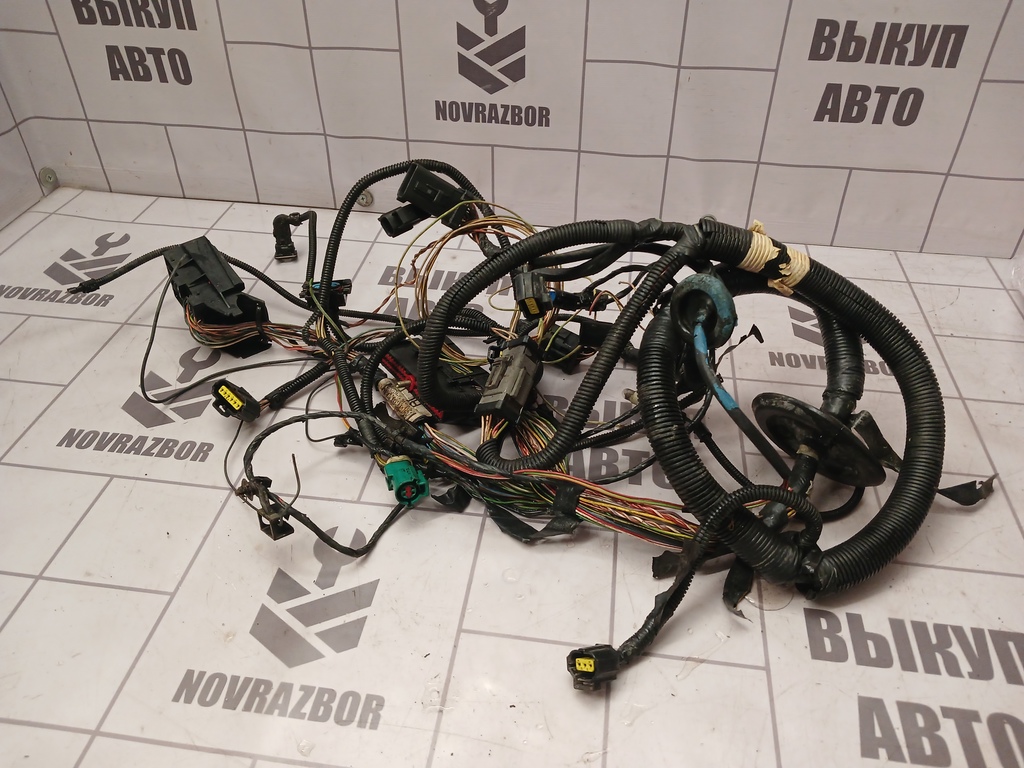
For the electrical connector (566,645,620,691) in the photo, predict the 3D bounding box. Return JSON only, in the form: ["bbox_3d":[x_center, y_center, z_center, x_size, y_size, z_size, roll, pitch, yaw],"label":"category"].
[{"bbox_3d":[0.050,0.172,0.486,0.020,0.021,0.024,-11,-12,37],"label":"electrical connector"}]

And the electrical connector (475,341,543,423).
[{"bbox_3d":[-0.001,-0.001,0.668,0.033,0.021,0.068,-17,41,44],"label":"electrical connector"}]

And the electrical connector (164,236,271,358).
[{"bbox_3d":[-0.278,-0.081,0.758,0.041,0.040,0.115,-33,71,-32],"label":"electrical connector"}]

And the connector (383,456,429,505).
[{"bbox_3d":[-0.080,0.071,0.595,0.029,0.022,0.041,-2,23,-17],"label":"connector"}]

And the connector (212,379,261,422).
[{"bbox_3d":[-0.235,0.014,0.674,0.033,0.021,0.022,37,5,9],"label":"connector"}]

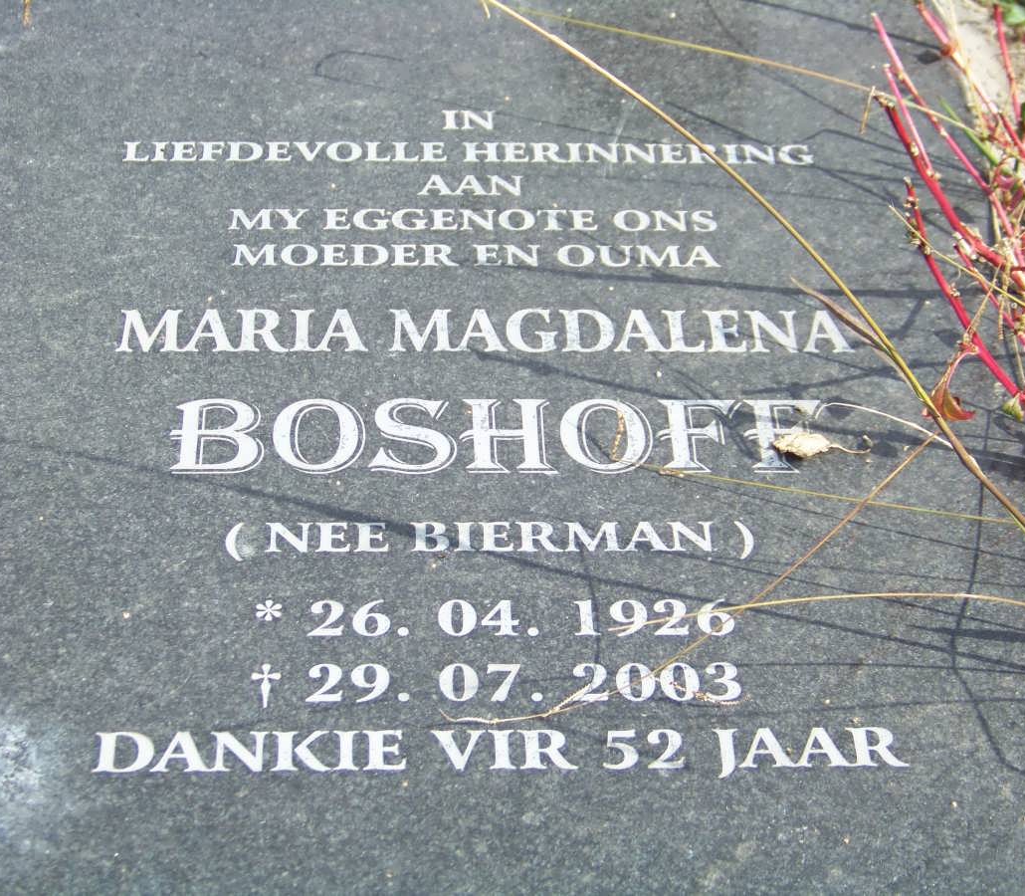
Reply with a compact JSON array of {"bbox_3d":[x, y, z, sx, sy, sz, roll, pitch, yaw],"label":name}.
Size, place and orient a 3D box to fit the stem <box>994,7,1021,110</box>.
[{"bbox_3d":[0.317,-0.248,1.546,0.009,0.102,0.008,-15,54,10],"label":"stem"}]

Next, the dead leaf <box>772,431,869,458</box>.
[{"bbox_3d":[0.177,-0.002,1.387,0.054,0.008,0.015,2,42,-1],"label":"dead leaf"}]

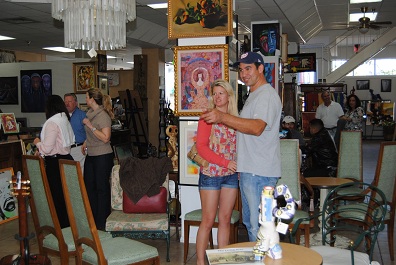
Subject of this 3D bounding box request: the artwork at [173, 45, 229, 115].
[{"bbox_3d":[0.040,-0.546,5.350,0.590,0.750,0.050,0,2,19],"label":"artwork"}]

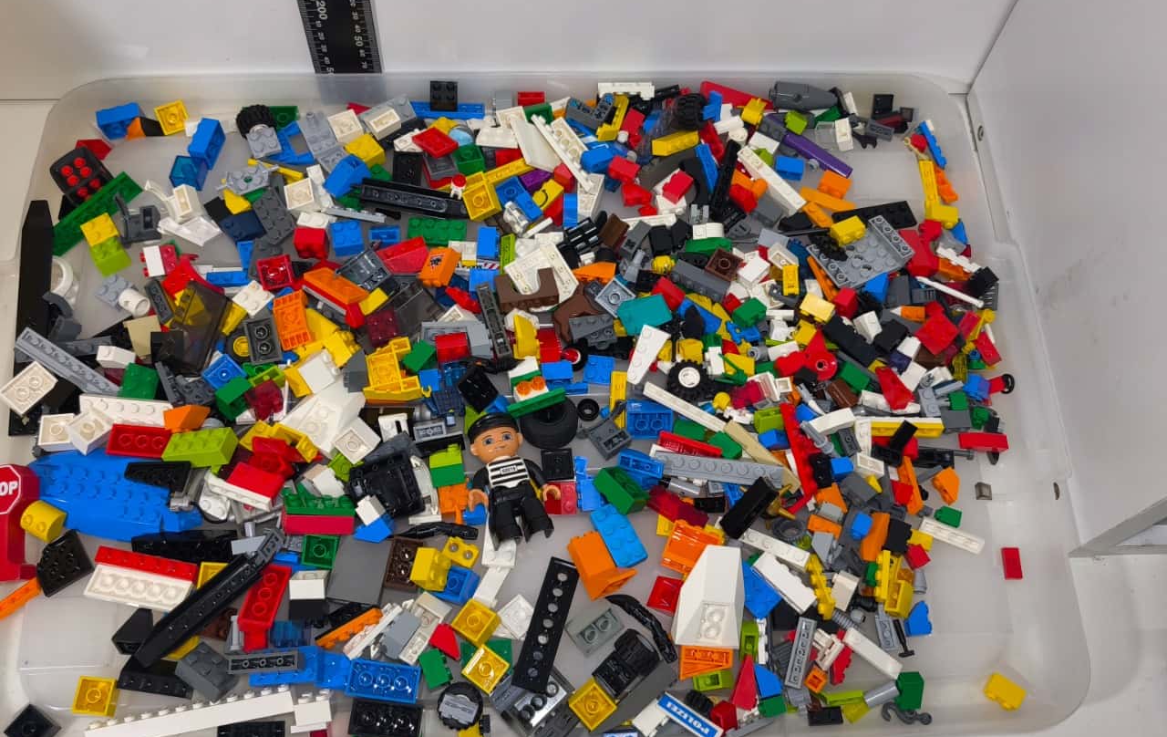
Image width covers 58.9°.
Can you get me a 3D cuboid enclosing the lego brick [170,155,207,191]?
[{"bbox_3d":[-0.237,-0.118,0.622,0.016,0.011,0.016,6,63,1],"label":"lego brick"}]

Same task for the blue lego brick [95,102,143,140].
[{"bbox_3d":[-0.277,-0.150,0.624,0.024,0.016,0.011,-14,72,-6],"label":"blue lego brick"}]

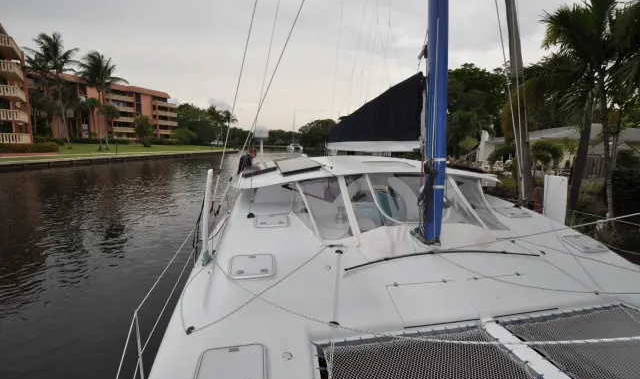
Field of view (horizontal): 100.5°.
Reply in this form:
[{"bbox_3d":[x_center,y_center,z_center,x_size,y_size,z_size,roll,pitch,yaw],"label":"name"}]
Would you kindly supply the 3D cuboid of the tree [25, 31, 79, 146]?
[{"bbox_3d":[-48.588,-17.655,48.190,7.400,20.060,7.400,-10,14,-43],"label":"tree"}]

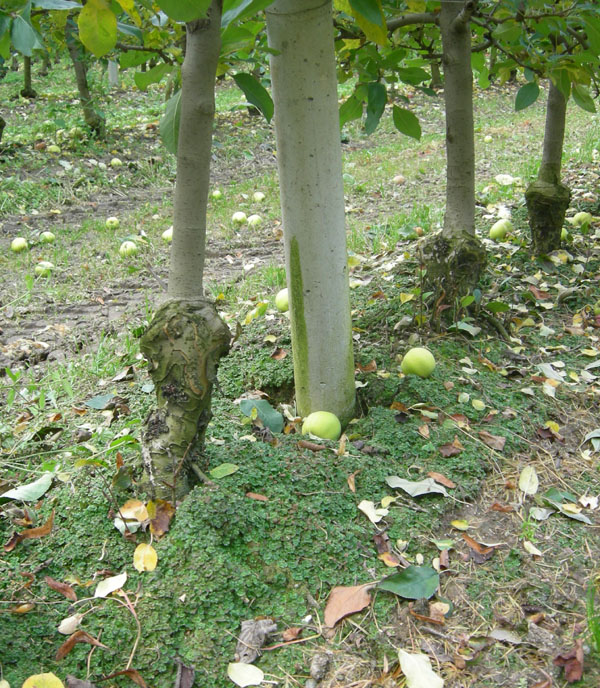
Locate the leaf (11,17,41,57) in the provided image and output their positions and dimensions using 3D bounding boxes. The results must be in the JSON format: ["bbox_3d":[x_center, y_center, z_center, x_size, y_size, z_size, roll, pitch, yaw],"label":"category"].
[{"bbox_3d":[-0.414,-0.467,1.330,0.038,0.062,0.020,-27,24,-7],"label":"leaf"}]

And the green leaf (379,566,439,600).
[{"bbox_3d":[0.159,0.346,1.266,0.089,0.013,0.063,-9,31,-10],"label":"green leaf"}]

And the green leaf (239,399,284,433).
[{"bbox_3d":[-0.075,0.142,1.740,0.099,0.015,0.047,33,59,21],"label":"green leaf"}]

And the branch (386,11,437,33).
[{"bbox_3d":[0.232,-0.671,1.830,0.108,0.036,0.032,6,21,-2],"label":"branch"}]

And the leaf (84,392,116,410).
[{"bbox_3d":[-0.464,0.134,2.040,0.070,0.014,0.051,-8,30,-13],"label":"leaf"}]

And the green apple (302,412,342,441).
[{"bbox_3d":[0.043,0.168,1.750,0.077,0.068,0.077,0,18,0],"label":"green apple"}]

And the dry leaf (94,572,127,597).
[{"bbox_3d":[-0.260,0.330,1.203,0.025,0.012,0.053,28,42,30],"label":"dry leaf"}]

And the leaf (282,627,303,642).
[{"bbox_3d":[-0.008,0.383,1.158,0.026,0.012,0.017,-9,33,-12],"label":"leaf"}]

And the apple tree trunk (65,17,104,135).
[{"bbox_3d":[-1.487,-1.847,6.069,0.120,0.820,0.120,-10,20,0],"label":"apple tree trunk"}]

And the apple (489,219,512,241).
[{"bbox_3d":[0.598,-0.335,2.600,0.074,0.070,0.074,0,21,0],"label":"apple"}]

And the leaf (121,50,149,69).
[{"bbox_3d":[-0.270,-0.470,1.450,0.062,0.014,0.045,-18,52,-21],"label":"leaf"}]

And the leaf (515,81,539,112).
[{"bbox_3d":[0.605,-0.661,2.350,0.050,0.093,0.017,35,4,4],"label":"leaf"}]

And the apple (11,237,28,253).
[{"bbox_3d":[-1.292,-0.459,4.050,0.075,0.068,0.075,0,18,0],"label":"apple"}]

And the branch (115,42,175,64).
[{"bbox_3d":[-0.257,-0.480,1.450,0.098,0.030,0.040,0,18,0],"label":"branch"}]

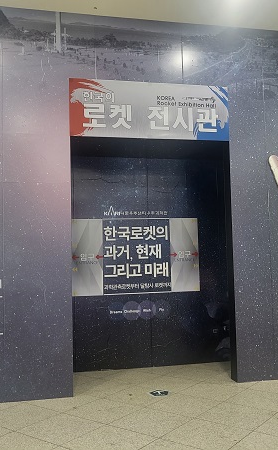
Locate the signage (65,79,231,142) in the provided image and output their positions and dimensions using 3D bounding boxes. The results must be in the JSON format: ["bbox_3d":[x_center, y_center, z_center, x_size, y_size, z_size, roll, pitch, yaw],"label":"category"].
[{"bbox_3d":[0.165,-1.410,5.554,2.009,0.706,0.050,-1,-4,-12],"label":"signage"}]

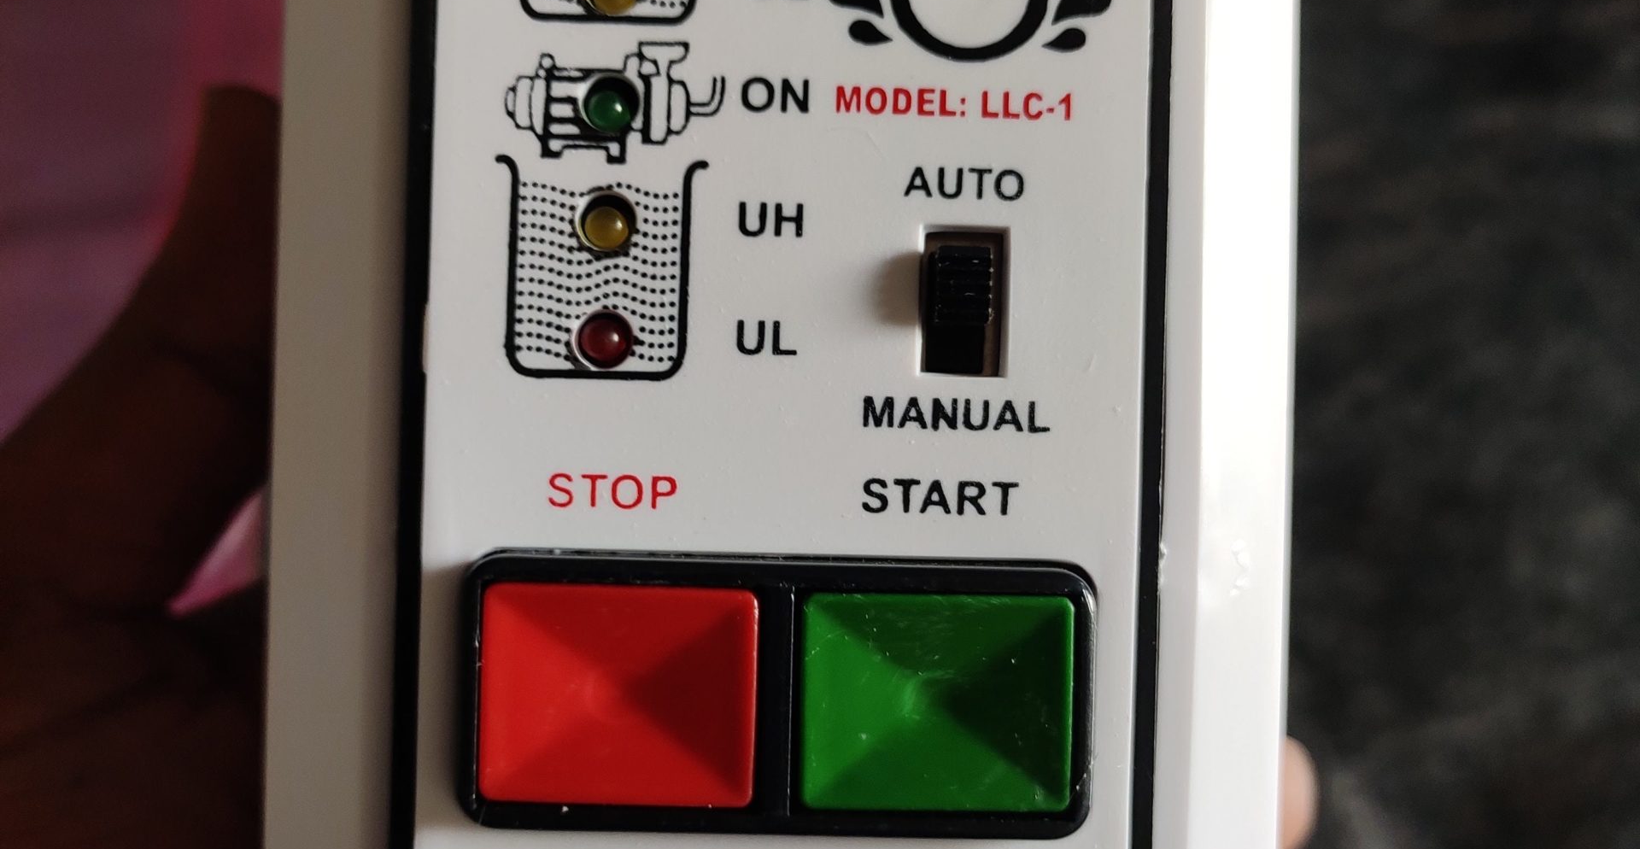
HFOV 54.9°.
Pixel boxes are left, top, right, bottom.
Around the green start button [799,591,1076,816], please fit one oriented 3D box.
[{"bbox_3d":[0.011,0.027,0.154,0.026,0.005,0.021,2,90,-3],"label":"green start button"}]

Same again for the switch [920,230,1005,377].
[{"bbox_3d":[0.014,-0.012,0.155,0.008,0.007,0.014,2,90,-3],"label":"switch"}]

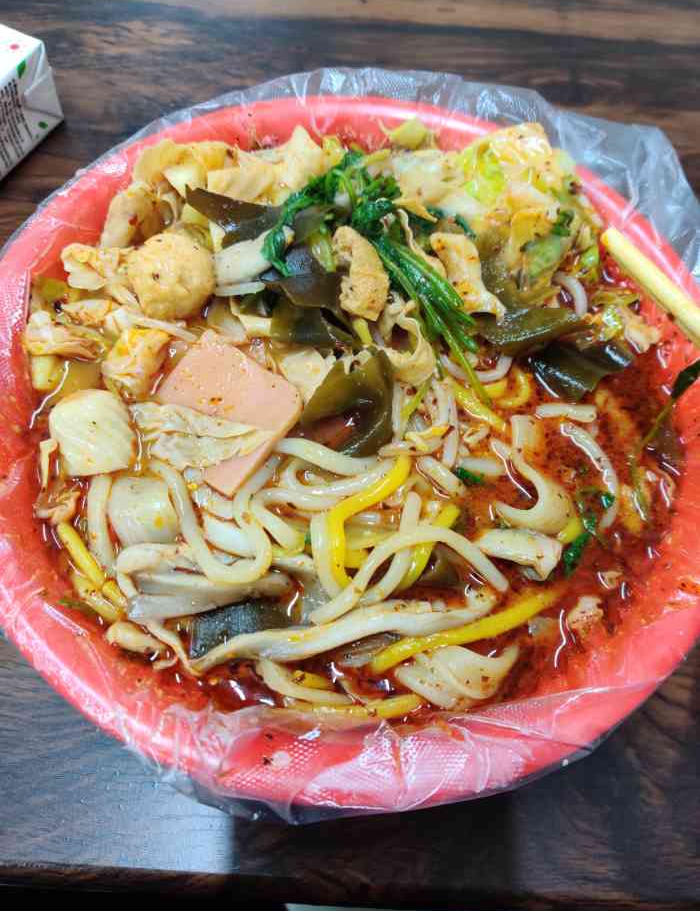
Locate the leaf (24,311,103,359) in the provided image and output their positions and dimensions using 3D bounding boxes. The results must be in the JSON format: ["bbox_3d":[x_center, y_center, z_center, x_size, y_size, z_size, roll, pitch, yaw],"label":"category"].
[{"bbox_3d":[-0.095,-0.040,0.239,0.027,0.012,0.015,-1,63,-4],"label":"leaf"}]

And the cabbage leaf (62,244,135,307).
[{"bbox_3d":[-0.085,-0.061,0.246,0.027,0.013,0.019,-14,64,-10],"label":"cabbage leaf"}]

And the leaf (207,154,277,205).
[{"bbox_3d":[-0.040,-0.101,0.267,0.026,0.014,0.019,9,63,2],"label":"leaf"}]

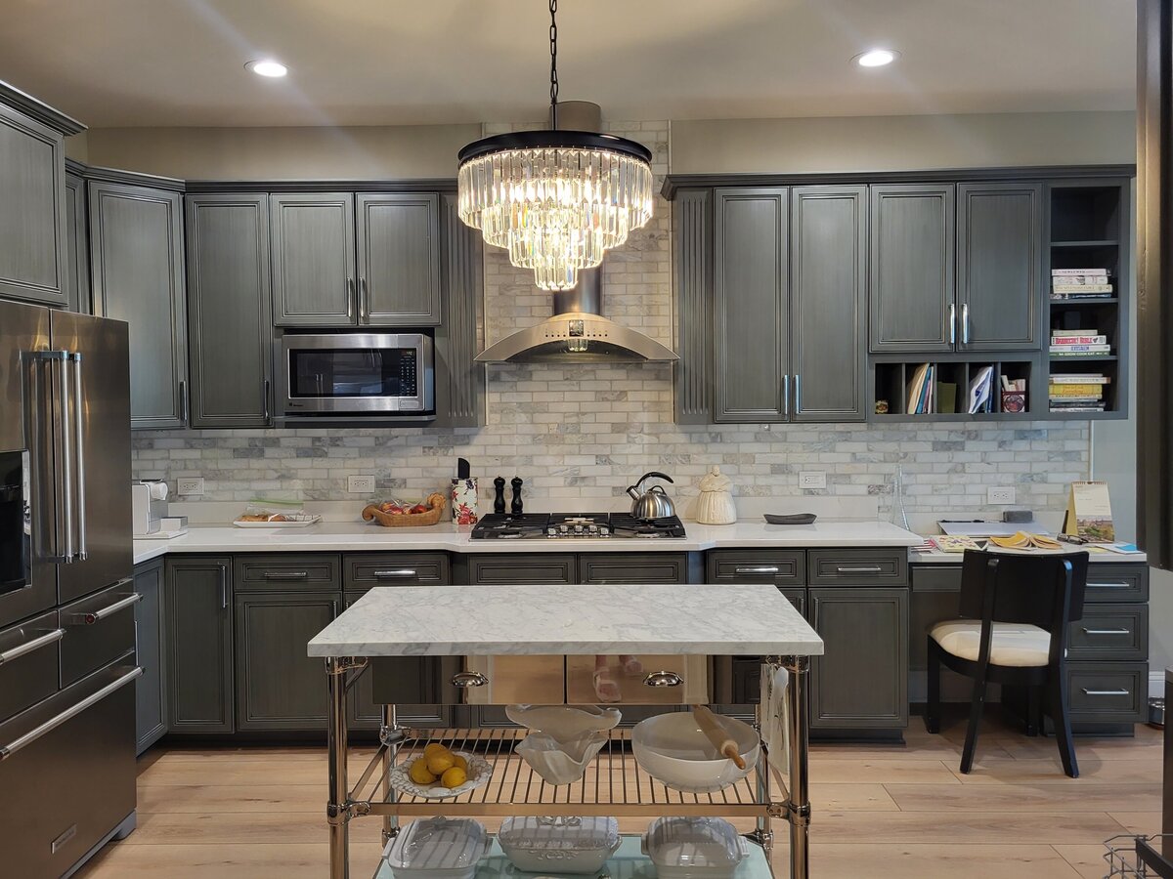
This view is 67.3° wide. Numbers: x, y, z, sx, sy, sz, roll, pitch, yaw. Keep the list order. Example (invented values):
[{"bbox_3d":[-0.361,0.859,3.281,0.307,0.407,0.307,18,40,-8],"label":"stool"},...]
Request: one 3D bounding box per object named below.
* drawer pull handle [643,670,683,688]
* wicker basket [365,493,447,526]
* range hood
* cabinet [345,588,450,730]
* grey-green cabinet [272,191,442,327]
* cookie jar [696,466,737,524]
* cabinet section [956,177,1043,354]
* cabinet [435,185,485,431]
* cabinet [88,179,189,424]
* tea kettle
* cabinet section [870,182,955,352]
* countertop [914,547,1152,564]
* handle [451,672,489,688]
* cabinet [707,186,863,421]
[{"bbox_3d":[0.190,0.590,2.167,0.096,0.040,0.028,-1,3,1],"label":"drawer pull handle"},{"bbox_3d":[-0.868,0.334,4.199,0.396,0.157,0.190,-1,3,1],"label":"wicker basket"},{"bbox_3d":[-0.040,-0.575,4.059,0.895,0.435,0.460,-1,3,1],"label":"range hood"},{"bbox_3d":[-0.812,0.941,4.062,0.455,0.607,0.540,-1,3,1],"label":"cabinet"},{"bbox_3d":[-1.033,-0.818,4.130,0.770,0.600,0.330,-1,3,1],"label":"grey-green cabinet"},{"bbox_3d":[0.613,0.263,4.137,0.190,0.280,0.180,-1,3,-5],"label":"cookie jar"},{"bbox_3d":[1.824,-0.764,4.049,0.373,0.739,0.330,-1,2,1],"label":"cabinet section"},{"bbox_3d":[-0.579,-0.594,4.136,0.193,1.050,0.310,-1,3,1],"label":"cabinet"},{"bbox_3d":[-2.053,-0.570,3.941,0.340,1.050,0.414,2,4,44],"label":"cabinet"},{"bbox_3d":[0.302,0.259,4.112,0.230,0.217,0.210,-1,3,0],"label":"tea kettle"},{"bbox_3d":[1.441,-0.760,4.054,0.372,0.739,0.330,-1,2,1],"label":"cabinet section"},{"bbox_3d":[1.893,0.497,4.022,1.002,0.034,0.530,-1,3,1],"label":"countertop"},{"bbox_3d":[-0.303,0.627,2.293,0.097,0.041,0.030,-1,3,1],"label":"handle"},{"bbox_3d":[0.907,-0.612,4.098,0.699,1.050,0.330,-1,3,1],"label":"cabinet"}]

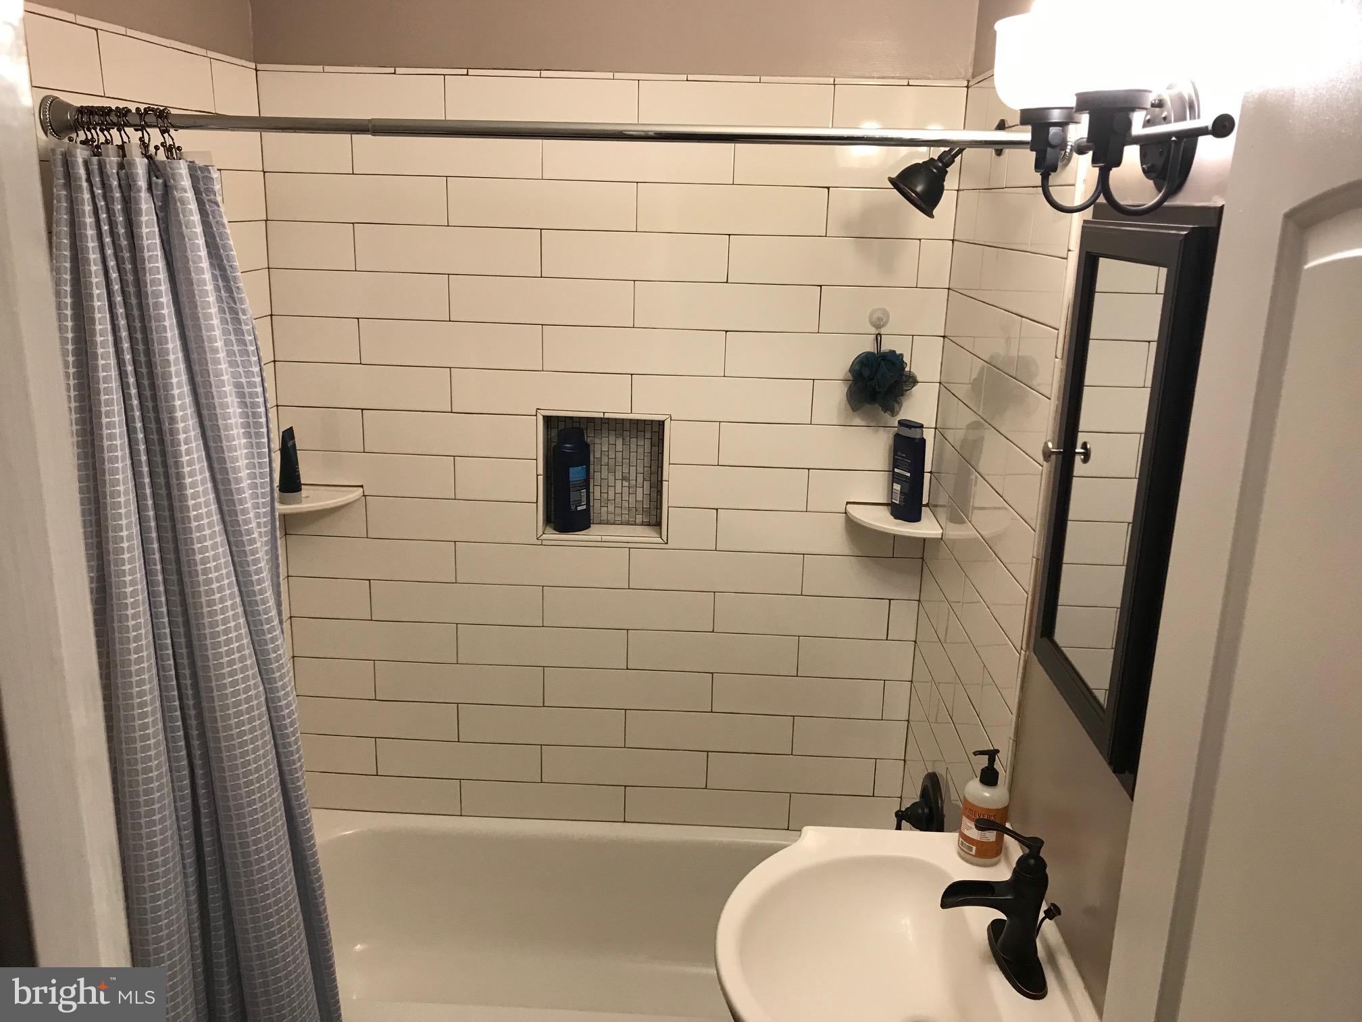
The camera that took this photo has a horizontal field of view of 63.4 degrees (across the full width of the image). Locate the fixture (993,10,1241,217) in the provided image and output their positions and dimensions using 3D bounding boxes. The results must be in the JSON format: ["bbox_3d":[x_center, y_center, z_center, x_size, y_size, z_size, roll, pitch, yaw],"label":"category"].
[{"bbox_3d":[0.470,-0.446,1.242,0.195,0.217,0.410,2,15,1],"label":"fixture"}]

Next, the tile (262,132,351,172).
[{"bbox_3d":[-0.804,-0.781,2.373,0.193,0.101,0.009,2,15,1],"label":"tile"}]

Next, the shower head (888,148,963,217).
[{"bbox_3d":[0.460,-0.615,2.010,0.113,0.116,0.113,39,12,-8],"label":"shower head"}]

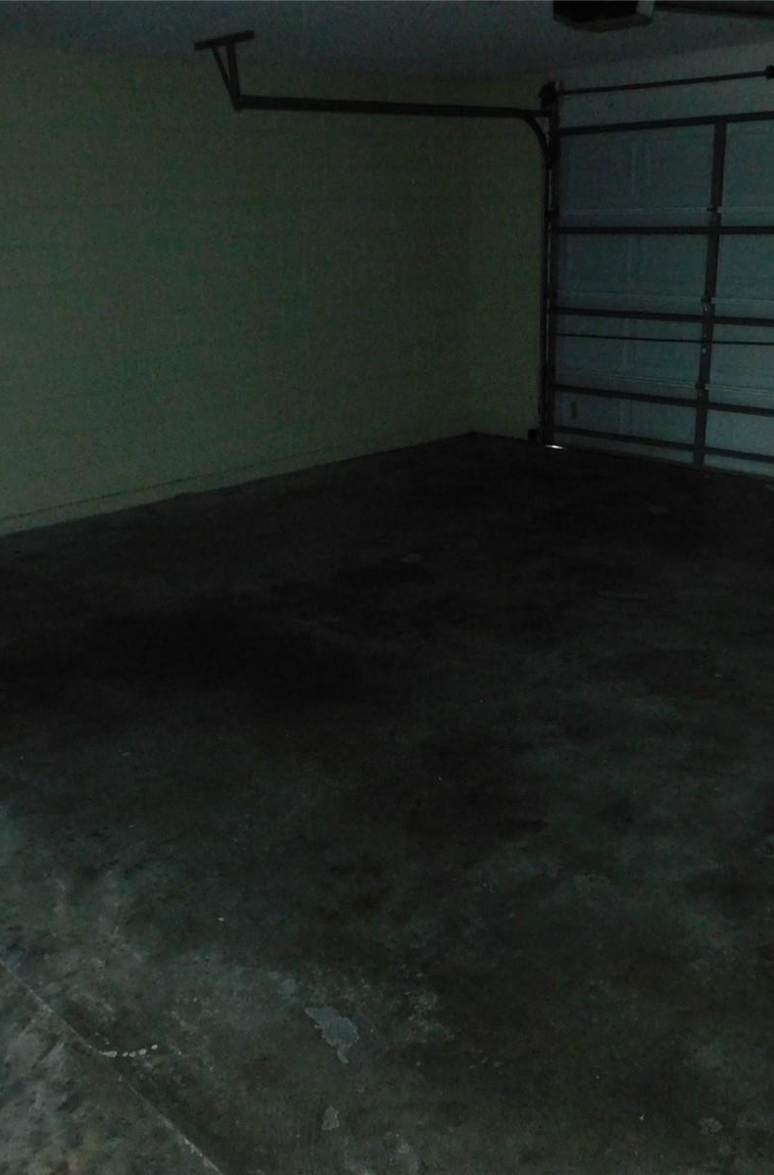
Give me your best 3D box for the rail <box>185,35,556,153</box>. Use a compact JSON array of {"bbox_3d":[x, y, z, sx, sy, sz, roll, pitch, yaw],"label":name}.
[{"bbox_3d":[0.121,-2.918,6.559,2.646,0.540,0.485,-18,25,-40],"label":"rail"}]

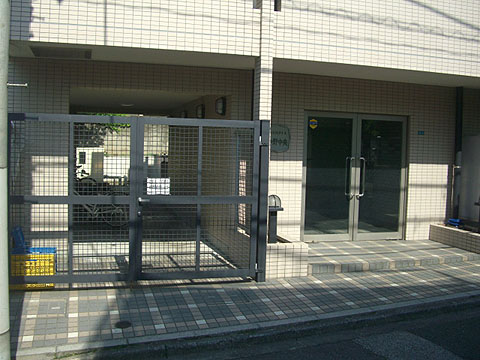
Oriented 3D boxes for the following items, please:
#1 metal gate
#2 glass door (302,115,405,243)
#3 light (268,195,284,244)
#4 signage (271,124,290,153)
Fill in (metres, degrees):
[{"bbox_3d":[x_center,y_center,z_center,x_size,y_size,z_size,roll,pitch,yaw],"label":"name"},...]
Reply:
[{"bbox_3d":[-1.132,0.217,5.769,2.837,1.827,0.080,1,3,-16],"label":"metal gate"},{"bbox_3d":[1.804,-0.036,8.105,1.803,1.992,0.160,1,3,-16],"label":"glass door"},{"bbox_3d":[0.427,0.513,6.762,0.220,0.638,0.220,1,3,-16],"label":"light"},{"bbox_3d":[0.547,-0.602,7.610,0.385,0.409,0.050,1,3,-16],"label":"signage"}]

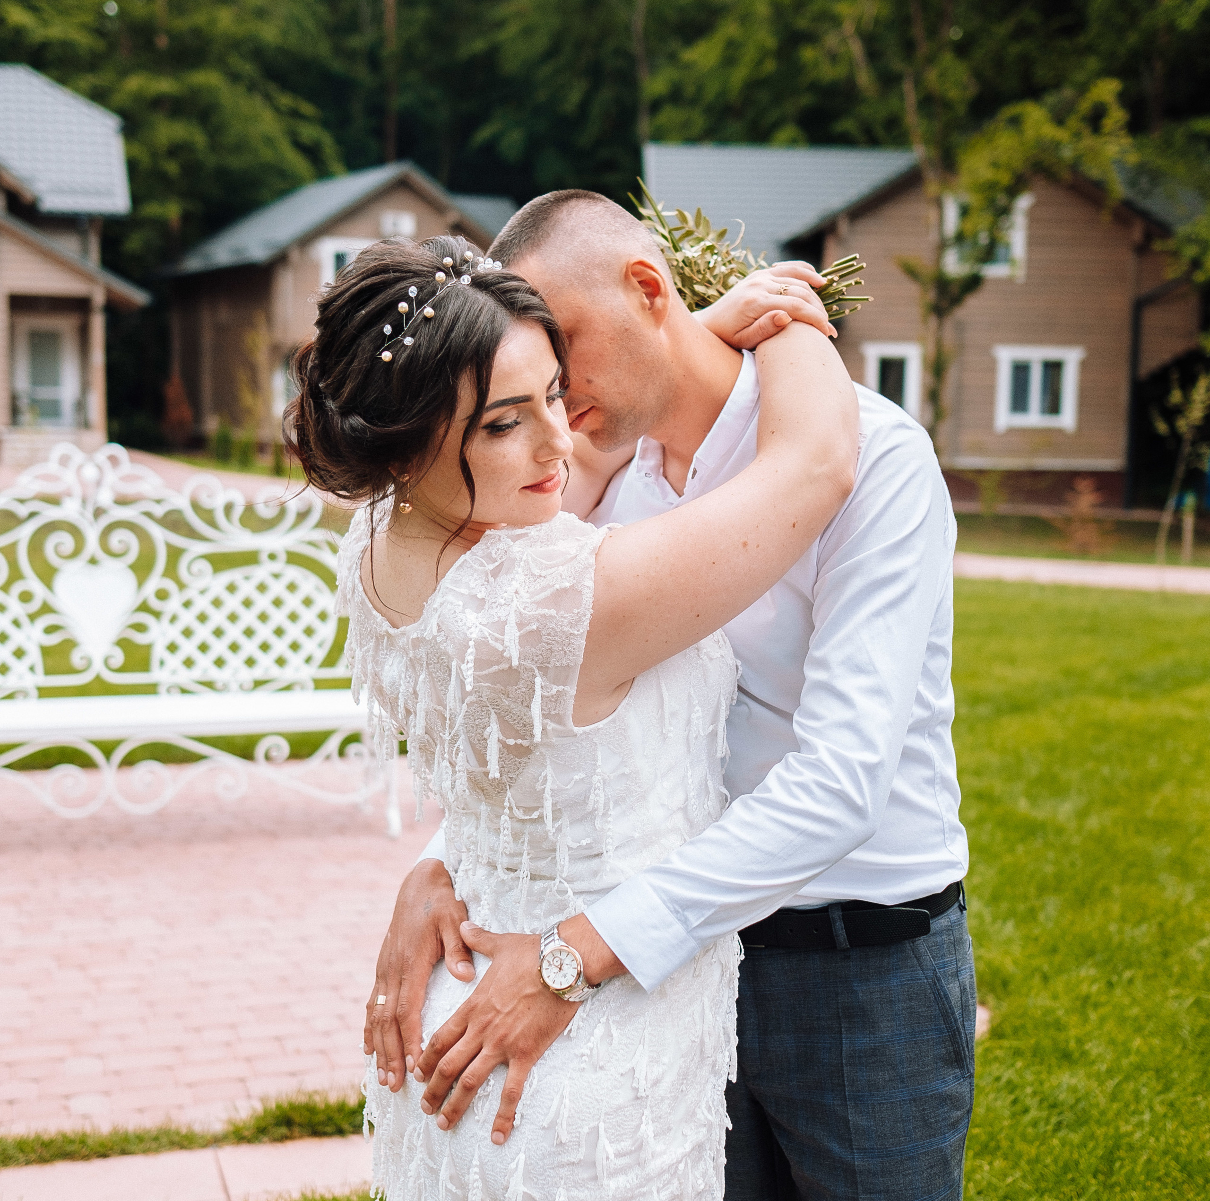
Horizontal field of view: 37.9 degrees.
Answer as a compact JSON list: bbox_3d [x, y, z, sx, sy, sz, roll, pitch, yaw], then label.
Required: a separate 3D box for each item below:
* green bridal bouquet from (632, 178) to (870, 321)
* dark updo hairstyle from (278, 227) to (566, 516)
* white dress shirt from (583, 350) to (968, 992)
[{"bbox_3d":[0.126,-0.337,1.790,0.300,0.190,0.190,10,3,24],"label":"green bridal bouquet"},{"bbox_3d":[-0.161,-0.204,1.580,0.265,0.245,0.215,4,20,42],"label":"dark updo hairstyle"},{"bbox_3d":[0.100,0.055,1.700,0.500,0.600,0.360,4,8,33],"label":"white dress shirt"}]

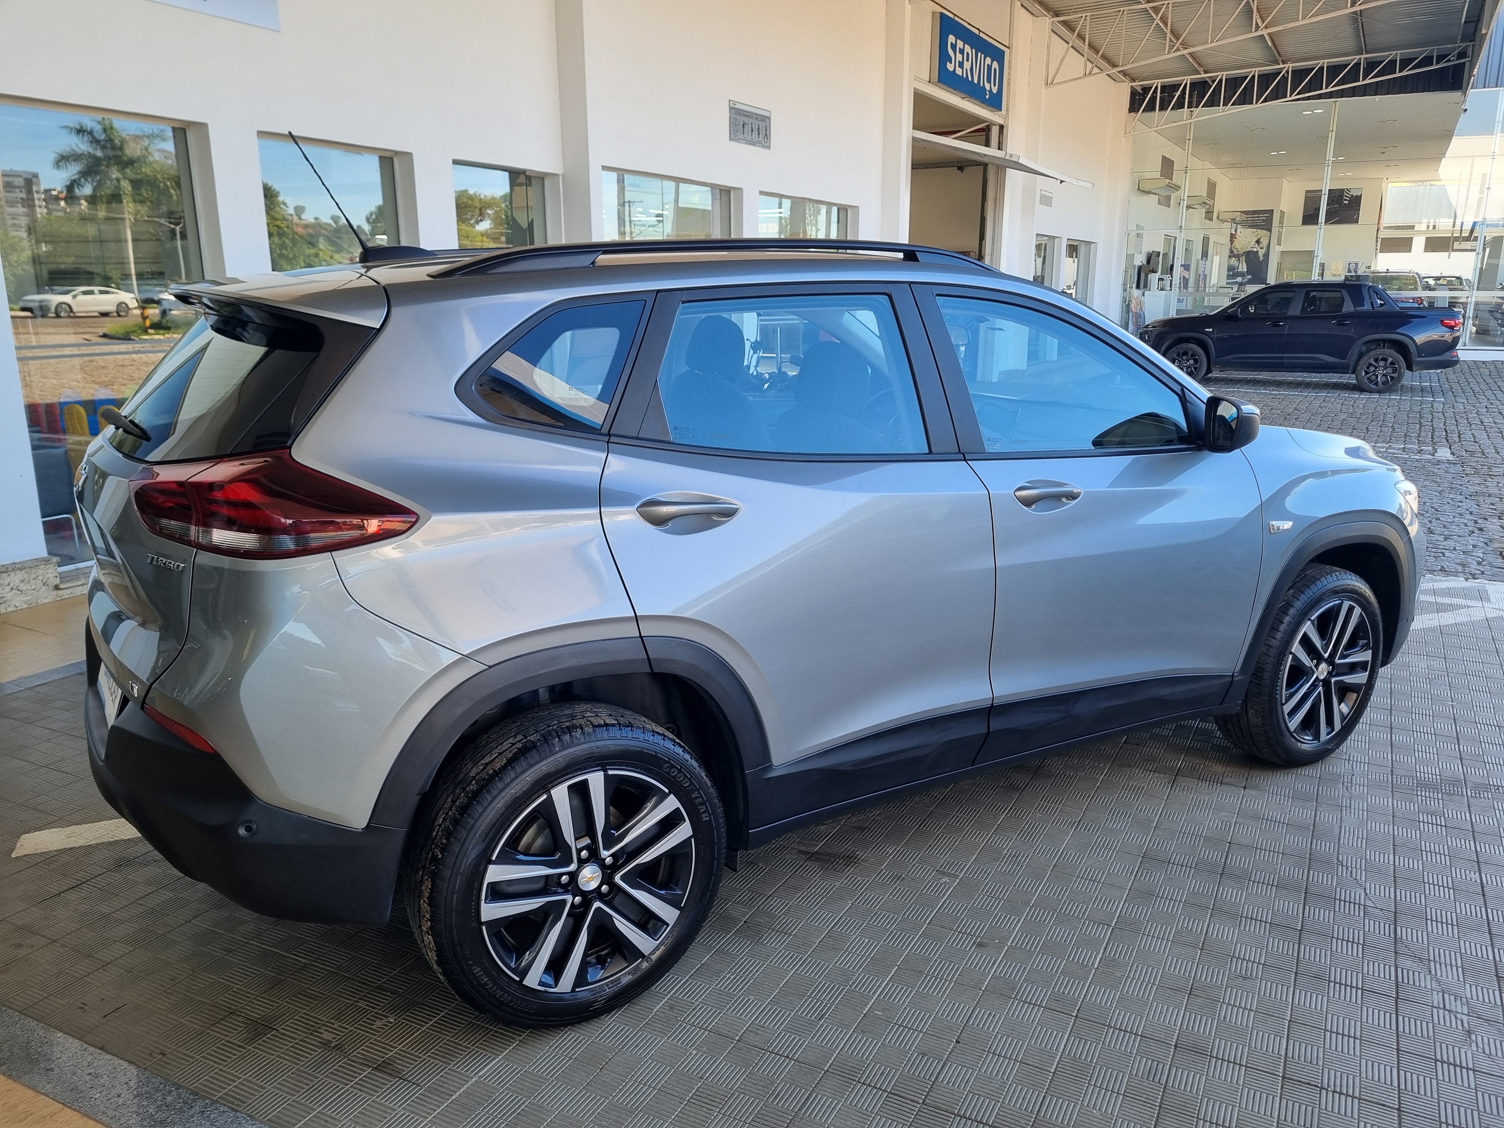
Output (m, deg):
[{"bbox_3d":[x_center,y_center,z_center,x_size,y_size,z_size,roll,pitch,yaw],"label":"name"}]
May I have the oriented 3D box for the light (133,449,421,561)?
[{"bbox_3d":[-0.867,-0.115,2.049,0.410,0.190,0.370,-8,15,-31],"label":"light"}]

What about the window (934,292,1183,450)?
[{"bbox_3d":[0.854,-0.505,3.019,0.825,0.425,0.050,-8,-7,-31],"label":"window"}]

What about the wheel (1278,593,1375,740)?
[{"bbox_3d":[1.808,0.335,3.710,0.472,0.472,0.180,-8,15,-31],"label":"wheel"}]

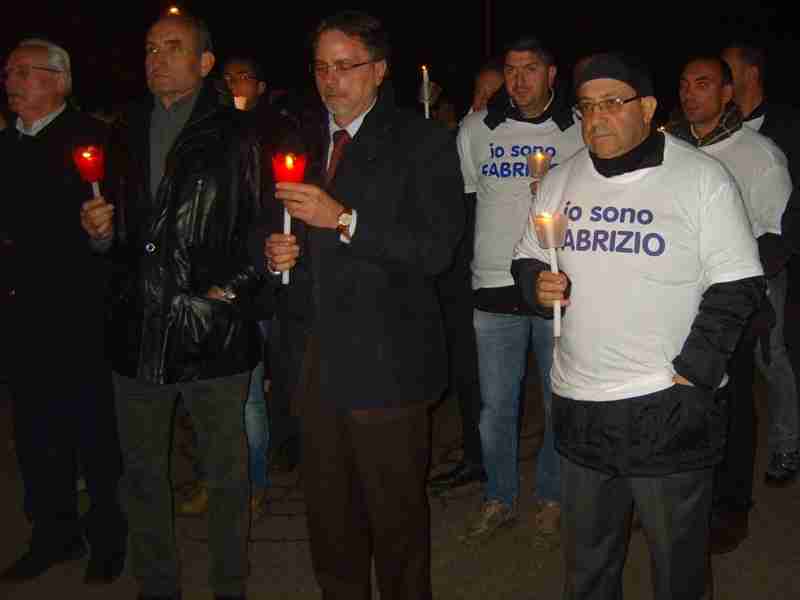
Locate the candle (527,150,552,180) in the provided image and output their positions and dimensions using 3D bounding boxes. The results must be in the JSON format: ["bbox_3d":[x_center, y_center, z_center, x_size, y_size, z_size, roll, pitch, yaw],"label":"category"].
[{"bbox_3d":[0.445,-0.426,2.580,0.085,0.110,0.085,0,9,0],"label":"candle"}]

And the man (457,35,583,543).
[{"bbox_3d":[0.453,-0.007,2.854,0.520,1.750,0.400,2,9,13],"label":"man"}]

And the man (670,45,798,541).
[{"bbox_3d":[1.120,0.033,2.800,0.570,1.710,0.420,7,12,39],"label":"man"}]

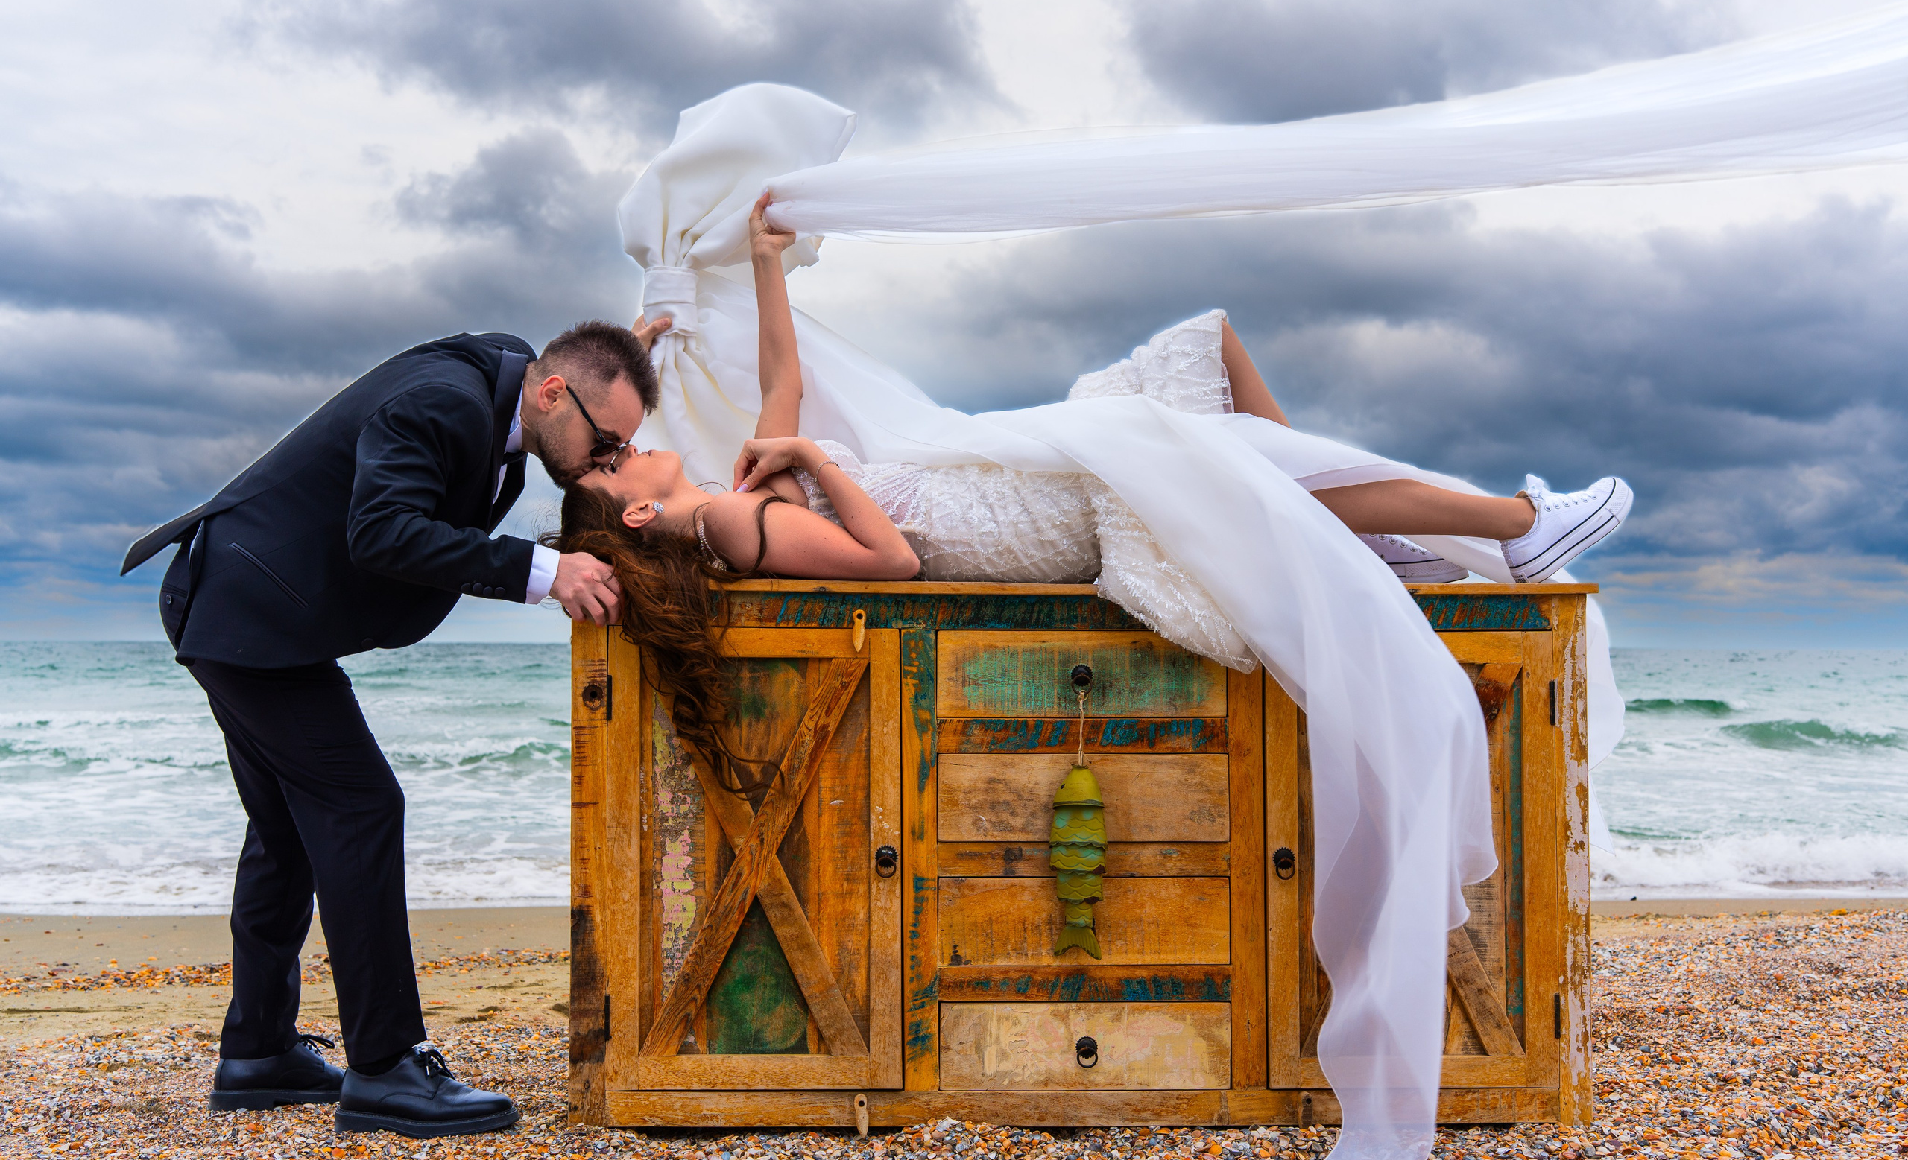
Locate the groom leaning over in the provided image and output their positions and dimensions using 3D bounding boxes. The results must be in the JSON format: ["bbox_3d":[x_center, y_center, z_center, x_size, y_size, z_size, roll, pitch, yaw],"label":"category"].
[{"bbox_3d":[-0.980,0.235,3.200,0.910,1.380,0.560,1,-2,-9],"label":"groom leaning over"}]

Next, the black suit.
[{"bbox_3d":[-1.060,0.190,3.180,0.760,1.250,0.520,1,-2,-9],"label":"black suit"}]

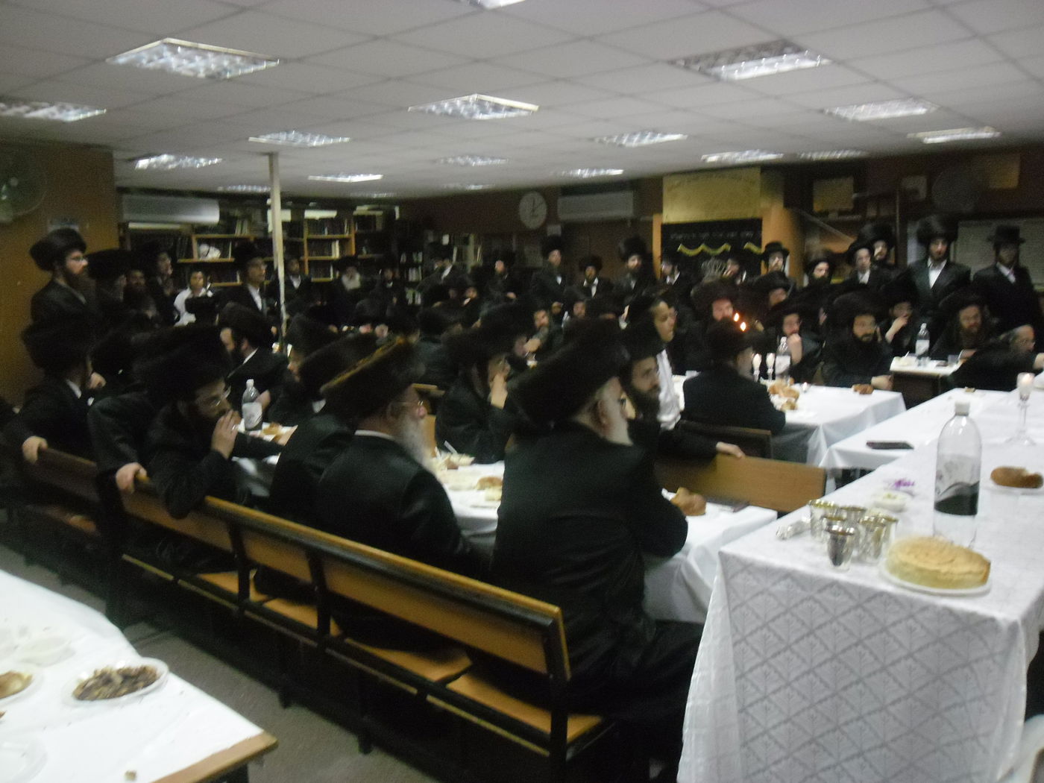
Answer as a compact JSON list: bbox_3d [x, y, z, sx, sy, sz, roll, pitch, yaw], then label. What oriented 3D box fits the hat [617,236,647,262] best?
[{"bbox_3d":[1.235,-1.590,9.100,0.340,0.200,0.340,-1,-2,-3],"label":"hat"}]

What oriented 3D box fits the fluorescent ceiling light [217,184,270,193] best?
[{"bbox_3d":[-3.283,-2.439,9.800,0.600,0.080,0.600,7,12,40],"label":"fluorescent ceiling light"}]

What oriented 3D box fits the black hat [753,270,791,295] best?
[{"bbox_3d":[1.897,-0.823,6.200,0.300,0.170,0.330,-8,12,-37],"label":"black hat"}]

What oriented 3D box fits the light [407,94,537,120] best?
[{"bbox_3d":[-0.284,-1.722,4.934,0.600,0.080,0.600,7,12,40],"label":"light"}]

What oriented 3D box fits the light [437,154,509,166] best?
[{"bbox_3d":[-0.454,-2.130,7.500,0.600,0.080,0.600,8,13,41],"label":"light"}]

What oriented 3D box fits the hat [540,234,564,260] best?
[{"bbox_3d":[0.364,-1.725,9.700,0.310,0.190,0.320,-4,-2,0],"label":"hat"}]

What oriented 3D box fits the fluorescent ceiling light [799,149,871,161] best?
[{"bbox_3d":[2.943,-2.228,7.682,0.600,0.080,0.600,7,12,40],"label":"fluorescent ceiling light"}]

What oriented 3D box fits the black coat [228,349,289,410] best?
[{"bbox_3d":[-1.647,0.003,5.100,0.380,0.580,0.470,-6,11,-29],"label":"black coat"}]

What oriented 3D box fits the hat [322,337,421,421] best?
[{"bbox_3d":[-0.482,-0.038,2.620,0.350,0.160,0.340,-36,25,-22],"label":"hat"}]

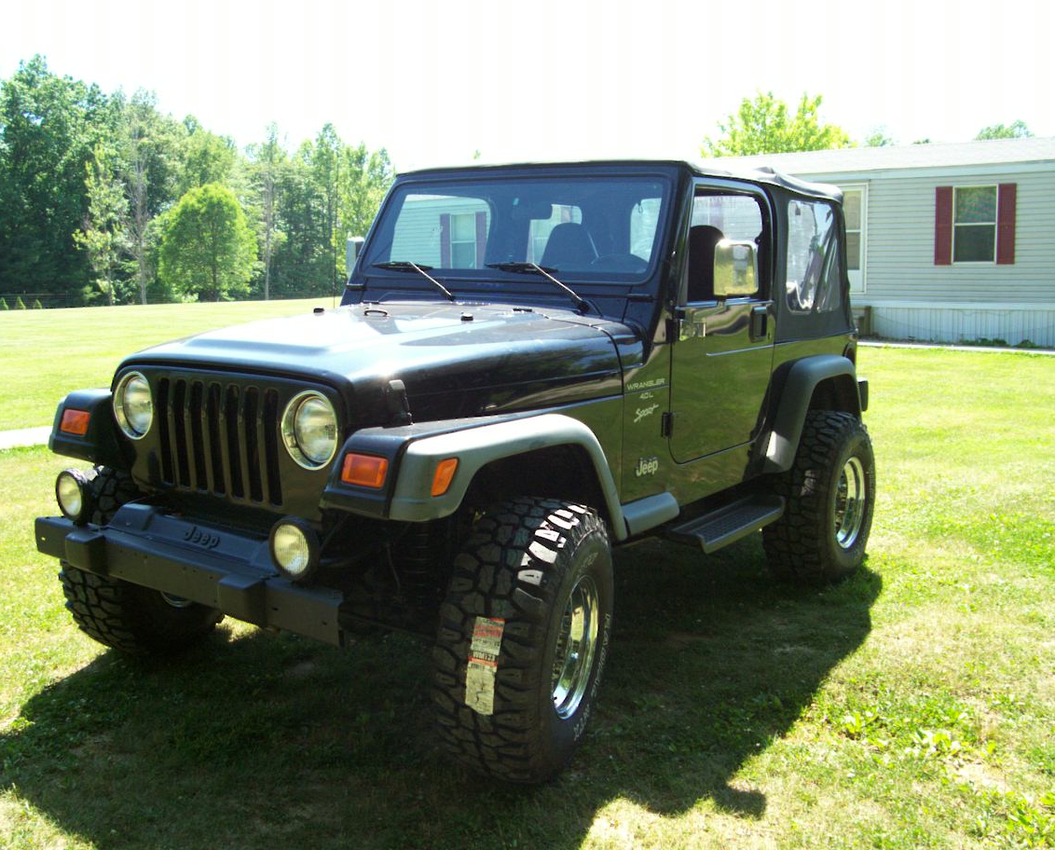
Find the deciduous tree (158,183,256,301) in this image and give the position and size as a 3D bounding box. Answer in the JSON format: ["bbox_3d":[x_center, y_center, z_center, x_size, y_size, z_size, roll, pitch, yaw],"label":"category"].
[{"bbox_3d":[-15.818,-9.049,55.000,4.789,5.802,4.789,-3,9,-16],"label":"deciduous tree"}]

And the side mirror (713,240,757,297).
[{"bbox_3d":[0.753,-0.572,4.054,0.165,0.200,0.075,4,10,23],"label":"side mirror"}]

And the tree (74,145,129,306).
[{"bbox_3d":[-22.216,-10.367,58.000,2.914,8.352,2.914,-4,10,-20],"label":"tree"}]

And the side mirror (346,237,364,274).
[{"bbox_3d":[-0.747,-0.755,5.076,0.170,0.195,0.085,7,11,34],"label":"side mirror"}]

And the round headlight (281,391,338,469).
[{"bbox_3d":[-0.585,0.013,3.114,0.215,0.215,0.095,7,11,34],"label":"round headlight"}]

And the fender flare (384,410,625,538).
[{"bbox_3d":[-0.025,0.200,3.286,0.150,0.465,1.030,7,11,35],"label":"fender flare"}]

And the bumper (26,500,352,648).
[{"bbox_3d":[-1.000,0.405,3.279,1.370,0.190,0.215,7,11,34],"label":"bumper"}]

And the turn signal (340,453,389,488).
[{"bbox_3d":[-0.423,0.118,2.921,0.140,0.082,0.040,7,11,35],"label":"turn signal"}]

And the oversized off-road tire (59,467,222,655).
[{"bbox_3d":[-1.385,0.465,4.237,0.310,0.820,0.825,5,10,23],"label":"oversized off-road tire"}]

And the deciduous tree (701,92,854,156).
[{"bbox_3d":[8.483,-7.989,38.543,6.000,6.860,6.000,2,9,12],"label":"deciduous tree"}]

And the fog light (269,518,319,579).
[{"bbox_3d":[-0.601,0.326,2.969,0.160,0.163,0.085,7,11,34],"label":"fog light"}]

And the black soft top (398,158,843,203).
[{"bbox_3d":[0.459,-1.075,5.011,1.380,0.125,1.680,7,11,34],"label":"black soft top"}]

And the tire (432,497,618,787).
[{"bbox_3d":[0.010,0.642,3.370,0.310,0.810,0.820,4,10,22],"label":"tire"}]

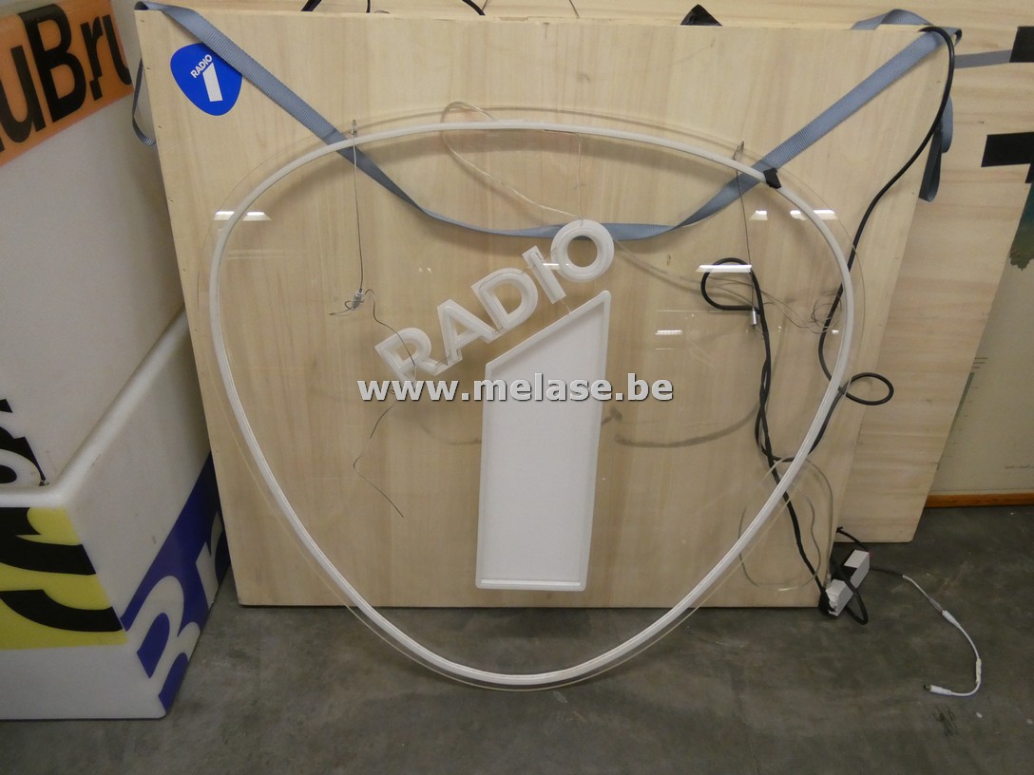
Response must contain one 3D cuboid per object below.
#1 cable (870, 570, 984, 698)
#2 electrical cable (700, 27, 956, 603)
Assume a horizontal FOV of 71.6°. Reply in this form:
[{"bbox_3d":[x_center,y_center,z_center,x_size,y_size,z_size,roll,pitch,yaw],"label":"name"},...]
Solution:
[{"bbox_3d":[0.794,0.462,1.378,0.128,0.015,0.305,4,30,5],"label":"cable"},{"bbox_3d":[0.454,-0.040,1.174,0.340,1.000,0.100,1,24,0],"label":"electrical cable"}]

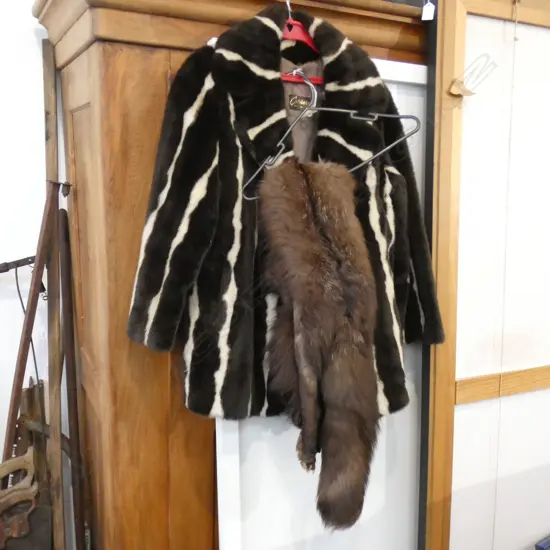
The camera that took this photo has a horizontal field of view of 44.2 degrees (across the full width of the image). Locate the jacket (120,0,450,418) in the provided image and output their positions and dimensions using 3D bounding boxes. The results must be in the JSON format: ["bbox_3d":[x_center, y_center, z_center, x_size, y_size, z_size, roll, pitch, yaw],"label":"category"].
[{"bbox_3d":[0.035,-0.137,1.480,0.680,0.850,0.240,-2,7,-16],"label":"jacket"}]

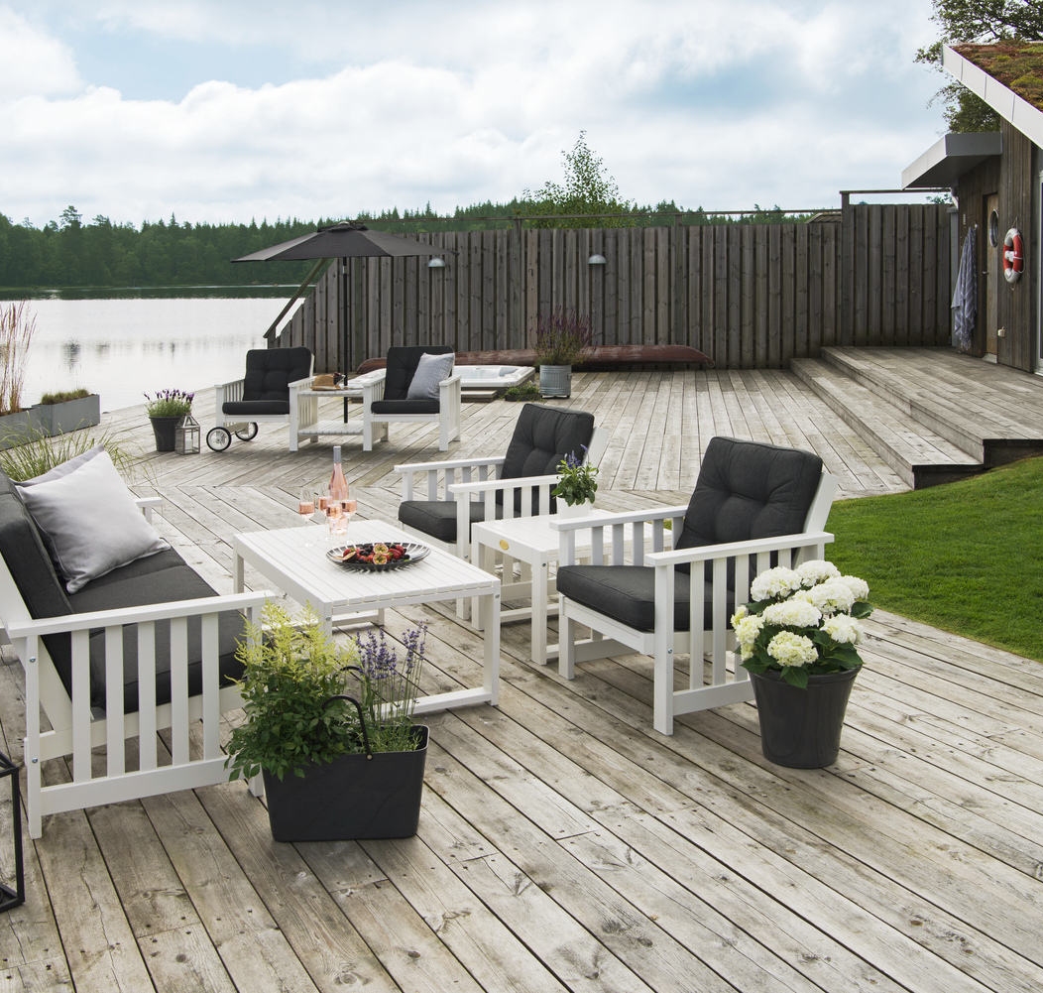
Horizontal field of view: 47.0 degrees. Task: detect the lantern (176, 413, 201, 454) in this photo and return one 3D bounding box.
[{"bbox_3d":[-2.682,-0.513,9.707,0.144,0.332,0.144,-6,12,-28],"label":"lantern"}]

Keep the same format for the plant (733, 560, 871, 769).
[{"bbox_3d":[0.848,0.488,3.621,0.400,0.580,0.400,0,9,0],"label":"plant"}]

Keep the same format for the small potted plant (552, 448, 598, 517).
[{"bbox_3d":[0.229,-0.065,5.126,0.205,0.300,0.200,0,9,0],"label":"small potted plant"}]

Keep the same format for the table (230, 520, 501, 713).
[{"bbox_3d":[-0.598,0.430,4.379,0.606,0.439,1.103,-6,12,-27],"label":"table"}]

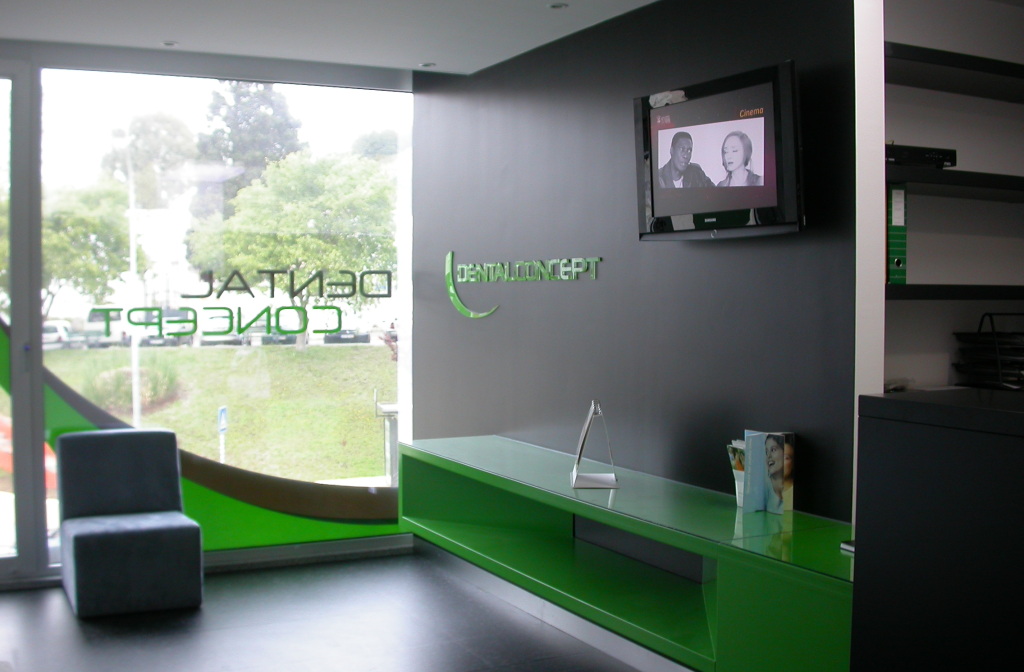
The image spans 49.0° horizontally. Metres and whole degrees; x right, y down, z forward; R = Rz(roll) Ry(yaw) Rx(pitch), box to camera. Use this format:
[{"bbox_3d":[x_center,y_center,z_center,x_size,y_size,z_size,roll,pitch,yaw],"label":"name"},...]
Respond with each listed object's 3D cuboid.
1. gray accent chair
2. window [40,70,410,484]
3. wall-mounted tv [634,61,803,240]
[{"bbox_3d":[-1.610,0.766,4.723,0.484,0.672,0.518,-1,2,-24],"label":"gray accent chair"},{"bbox_3d":[-1.236,-0.200,5.129,1.683,1.929,0.080,-1,2,-28],"label":"window"},{"bbox_3d":[0.714,-0.629,3.960,0.083,0.553,0.908,-4,4,-28],"label":"wall-mounted tv"}]

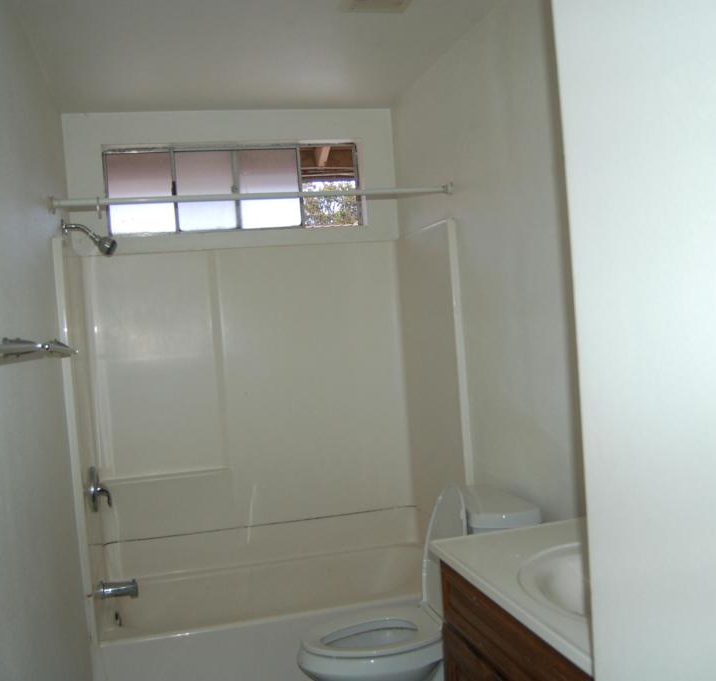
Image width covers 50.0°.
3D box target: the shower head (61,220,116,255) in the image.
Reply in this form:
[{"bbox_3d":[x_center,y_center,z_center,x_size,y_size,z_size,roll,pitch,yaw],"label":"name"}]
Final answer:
[{"bbox_3d":[-1.058,-0.405,3.028,0.197,0.145,0.075,-5,2,-14],"label":"shower head"}]

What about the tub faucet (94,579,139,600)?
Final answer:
[{"bbox_3d":[-0.964,0.992,3.066,0.155,0.078,0.065,-5,2,-14],"label":"tub faucet"}]

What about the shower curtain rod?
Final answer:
[{"bbox_3d":[-0.355,-0.538,2.871,1.500,0.052,0.052,-5,2,-14],"label":"shower curtain rod"}]

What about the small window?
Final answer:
[{"bbox_3d":[-0.563,-0.715,3.602,1.180,0.390,0.070,-5,2,-14],"label":"small window"}]

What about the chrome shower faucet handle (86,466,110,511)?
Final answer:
[{"bbox_3d":[-1.055,0.605,3.132,0.080,0.185,0.150,-5,2,-14],"label":"chrome shower faucet handle"}]

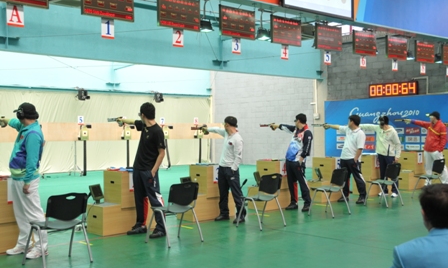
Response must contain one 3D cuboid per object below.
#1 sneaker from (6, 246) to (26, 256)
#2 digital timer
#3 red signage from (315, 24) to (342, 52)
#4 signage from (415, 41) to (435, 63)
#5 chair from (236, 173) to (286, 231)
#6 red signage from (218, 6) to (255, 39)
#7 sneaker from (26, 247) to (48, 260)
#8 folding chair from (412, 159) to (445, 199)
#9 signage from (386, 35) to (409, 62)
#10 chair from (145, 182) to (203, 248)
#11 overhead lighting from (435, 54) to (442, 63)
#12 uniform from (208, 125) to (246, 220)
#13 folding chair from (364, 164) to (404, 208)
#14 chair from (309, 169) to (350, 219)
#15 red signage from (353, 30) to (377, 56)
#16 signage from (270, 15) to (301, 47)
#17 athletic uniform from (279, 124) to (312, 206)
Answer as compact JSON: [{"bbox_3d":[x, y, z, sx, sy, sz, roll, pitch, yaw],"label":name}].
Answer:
[{"bbox_3d":[-2.475,1.389,6.913,0.285,0.115,0.103,-1,0,-17],"label":"sneaker"},{"bbox_3d":[5.578,-1.465,18.826,0.100,0.425,1.780,-1,0,-42],"label":"digital timer"},{"bbox_3d":[2.173,-2.003,11.906,0.837,0.502,0.070,-1,0,-42],"label":"red signage"},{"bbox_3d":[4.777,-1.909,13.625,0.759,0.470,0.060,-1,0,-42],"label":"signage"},{"bbox_3d":[0.567,0.998,8.626,0.520,0.800,0.570,-1,0,45],"label":"chair"},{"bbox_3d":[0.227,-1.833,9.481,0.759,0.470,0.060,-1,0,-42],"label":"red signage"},{"bbox_3d":[-2.190,1.387,6.723,0.285,0.115,0.103,-1,0,-37],"label":"sneaker"},{"bbox_3d":[4.326,0.935,12.006,0.570,0.800,0.520,-1,0,-42],"label":"folding chair"},{"bbox_3d":[4.128,-2.033,13.655,0.837,0.502,0.070,-1,0,-42],"label":"signage"},{"bbox_3d":[-0.659,1.029,7.531,0.520,0.790,0.530,0,0,43],"label":"chair"},{"bbox_3d":[5.864,-2.061,15.615,0.250,0.250,0.190,-1,0,-42],"label":"overhead lighting"},{"bbox_3d":[0.057,0.632,9.386,0.420,1.450,0.760,-1,0,-32],"label":"uniform"},{"bbox_3d":[3.061,0.970,10.976,0.520,0.790,0.530,0,0,43],"label":"folding chair"},{"bbox_3d":[1.810,0.990,9.803,0.520,0.790,0.530,0,0,43],"label":"chair"},{"bbox_3d":[2.957,-1.879,11.967,0.759,0.470,0.060,-1,0,-42],"label":"red signage"},{"bbox_3d":[1.137,-1.848,10.310,0.759,0.470,0.060,-1,0,-42],"label":"signage"},{"bbox_3d":[1.314,0.560,10.516,0.440,1.490,0.820,-1,0,-32],"label":"athletic uniform"}]

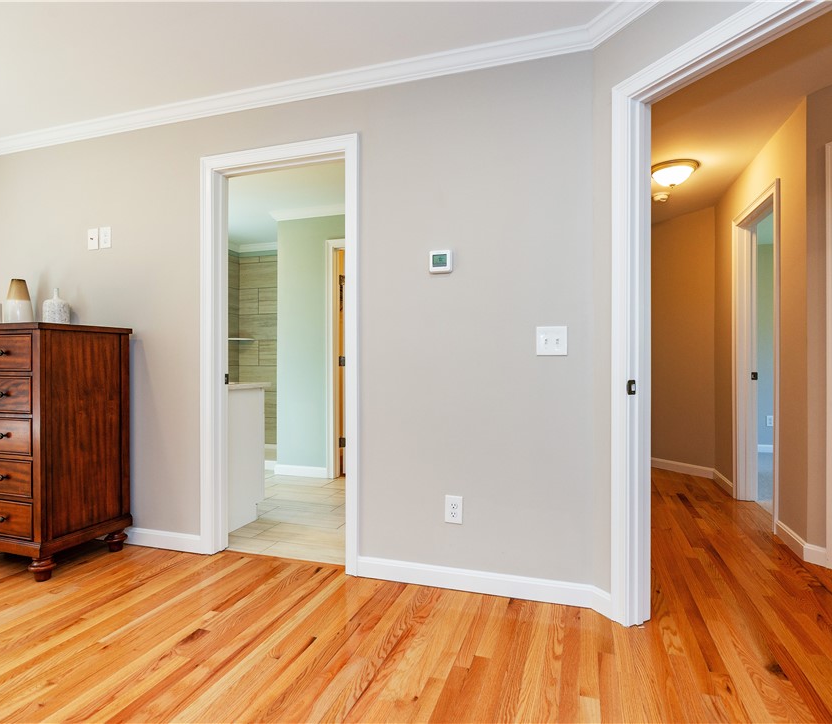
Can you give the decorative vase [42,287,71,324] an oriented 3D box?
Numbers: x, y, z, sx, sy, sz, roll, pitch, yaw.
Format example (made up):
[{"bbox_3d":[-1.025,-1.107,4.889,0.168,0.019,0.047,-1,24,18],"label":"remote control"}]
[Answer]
[{"bbox_3d":[-1.943,-0.290,2.612,0.123,0.216,0.123,0,0,17],"label":"decorative vase"}]

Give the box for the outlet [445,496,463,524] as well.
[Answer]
[{"bbox_3d":[0.173,0.666,2.176,0.080,0.130,0.008,0,0,17],"label":"outlet"}]

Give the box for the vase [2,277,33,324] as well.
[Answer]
[{"bbox_3d":[-2.145,-0.314,2.611,0.123,0.265,0.123,0,0,17],"label":"vase"}]

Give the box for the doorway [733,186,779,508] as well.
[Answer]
[{"bbox_3d":[2.312,-0.018,3.199,0.140,2.083,0.792,0,0,18],"label":"doorway"}]

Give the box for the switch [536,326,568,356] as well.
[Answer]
[{"bbox_3d":[0.579,-0.087,2.048,0.124,0.123,0.014,0,0,17],"label":"switch"}]

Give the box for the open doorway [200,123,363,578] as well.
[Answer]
[{"bbox_3d":[-0.693,-0.035,2.504,0.911,2.110,0.140,0,0,17],"label":"open doorway"}]

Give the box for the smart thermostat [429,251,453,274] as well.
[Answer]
[{"bbox_3d":[0.114,-0.451,2.184,0.098,0.099,0.027,0,0,17],"label":"smart thermostat"}]

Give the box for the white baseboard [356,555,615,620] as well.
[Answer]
[{"bbox_3d":[0.251,0.971,2.109,1.126,0.096,0.090,0,0,17],"label":"white baseboard"}]

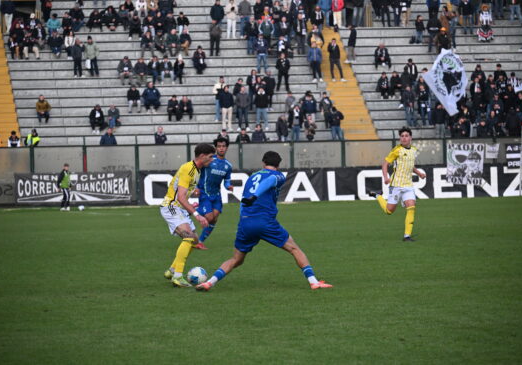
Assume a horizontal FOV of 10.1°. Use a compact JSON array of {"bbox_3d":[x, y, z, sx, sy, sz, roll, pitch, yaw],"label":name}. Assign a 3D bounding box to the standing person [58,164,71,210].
[{"bbox_3d":[-6.971,0.172,105.000,0.520,1.670,0.360,-1,0,-30],"label":"standing person"}]

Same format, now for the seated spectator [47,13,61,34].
[{"bbox_3d":[-8.616,-6.431,123.200,0.580,1.250,0.750,-1,0,-9],"label":"seated spectator"}]

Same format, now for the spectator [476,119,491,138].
[{"bbox_3d":[8.818,-1.932,117.300,0.570,1.170,0.740,-1,0,-8],"label":"spectator"}]

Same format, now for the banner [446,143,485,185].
[{"bbox_3d":[7.808,-0.706,113.000,1.420,1.570,0.030,-1,0,-7],"label":"banner"}]

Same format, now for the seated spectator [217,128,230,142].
[{"bbox_3d":[-1.438,-1.500,114.400,0.500,1.120,0.720,-1,0,-6],"label":"seated spectator"}]

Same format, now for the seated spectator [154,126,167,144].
[{"bbox_3d":[-3.859,-1.587,114.000,0.500,1.120,0.720,-1,0,-6],"label":"seated spectator"}]

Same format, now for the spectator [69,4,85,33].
[{"bbox_3d":[-7.717,-6.902,123.800,0.600,1.250,0.750,-1,0,-9],"label":"spectator"}]

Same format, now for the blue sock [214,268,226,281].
[{"bbox_3d":[-0.448,1.004,32.350,0.125,0.090,0.095,-46,41,-18],"label":"blue sock"}]

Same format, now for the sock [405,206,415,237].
[{"bbox_3d":[2.271,0.593,45.200,0.120,0.430,0.130,-1,11,-35],"label":"sock"}]

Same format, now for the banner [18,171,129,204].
[{"bbox_3d":[-7.214,0.200,114.000,4.480,1.160,0.050,-1,0,-9],"label":"banner"}]

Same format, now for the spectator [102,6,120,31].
[{"bbox_3d":[-6.339,-6.913,125.500,0.680,1.100,0.760,-1,0,-8],"label":"spectator"}]

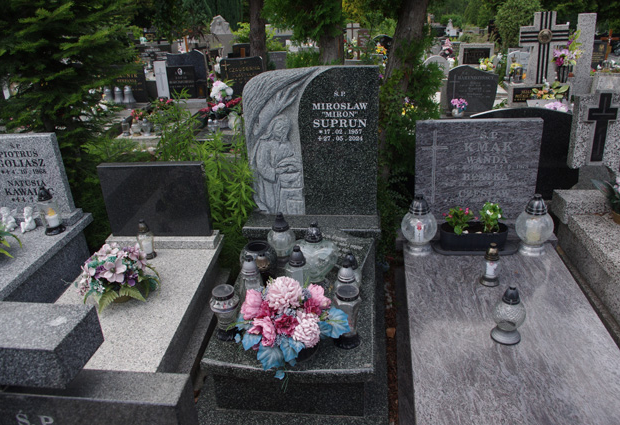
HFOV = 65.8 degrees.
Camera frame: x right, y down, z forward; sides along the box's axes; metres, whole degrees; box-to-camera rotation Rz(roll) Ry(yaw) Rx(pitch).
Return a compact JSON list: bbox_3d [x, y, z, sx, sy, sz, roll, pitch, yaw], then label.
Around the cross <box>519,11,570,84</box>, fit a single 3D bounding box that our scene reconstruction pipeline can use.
[{"bbox_3d":[3.430,-2.389,6.986,0.710,1.030,0.160,0,23,9],"label":"cross"}]

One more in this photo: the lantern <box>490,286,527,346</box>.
[{"bbox_3d":[0.721,0.363,1.731,0.114,0.208,0.114,0,25,9],"label":"lantern"}]

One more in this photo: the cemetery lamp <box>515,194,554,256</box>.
[{"bbox_3d":[1.200,0.065,2.533,0.205,0.335,0.205,0,23,7],"label":"cemetery lamp"}]

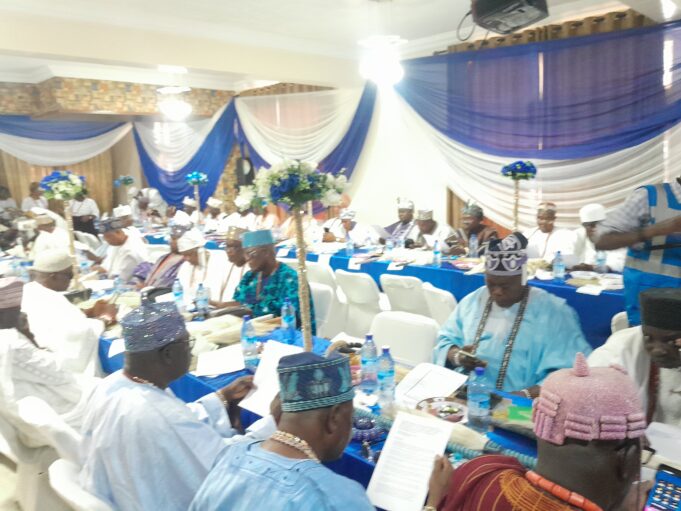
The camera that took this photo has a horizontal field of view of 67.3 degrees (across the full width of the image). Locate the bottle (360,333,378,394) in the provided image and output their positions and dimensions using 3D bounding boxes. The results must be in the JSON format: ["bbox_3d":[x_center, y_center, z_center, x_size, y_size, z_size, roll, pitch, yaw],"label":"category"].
[{"bbox_3d":[0.110,0.431,2.025,0.068,0.250,0.068,-3,8,0],"label":"bottle"}]

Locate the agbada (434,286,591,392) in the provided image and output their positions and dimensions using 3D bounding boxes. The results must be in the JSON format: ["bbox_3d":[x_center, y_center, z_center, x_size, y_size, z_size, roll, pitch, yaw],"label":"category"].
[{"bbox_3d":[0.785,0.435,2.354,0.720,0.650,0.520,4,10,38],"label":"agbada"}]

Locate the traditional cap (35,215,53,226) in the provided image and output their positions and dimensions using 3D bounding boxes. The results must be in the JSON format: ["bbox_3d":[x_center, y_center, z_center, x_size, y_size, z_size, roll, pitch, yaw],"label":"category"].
[{"bbox_3d":[-3.148,-0.373,5.450,0.190,0.120,0.210,6,22,39],"label":"traditional cap"}]

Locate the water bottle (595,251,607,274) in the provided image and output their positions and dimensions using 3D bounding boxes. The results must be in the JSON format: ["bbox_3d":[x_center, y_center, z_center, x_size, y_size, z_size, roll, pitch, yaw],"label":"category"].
[{"bbox_3d":[2.048,0.047,4.008,0.066,0.230,0.066,7,13,41],"label":"water bottle"}]

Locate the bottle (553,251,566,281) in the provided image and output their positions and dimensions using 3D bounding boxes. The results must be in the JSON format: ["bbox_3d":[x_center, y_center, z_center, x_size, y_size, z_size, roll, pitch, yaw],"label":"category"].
[{"bbox_3d":[1.656,0.083,3.856,0.066,0.232,0.066,7,13,41],"label":"bottle"}]

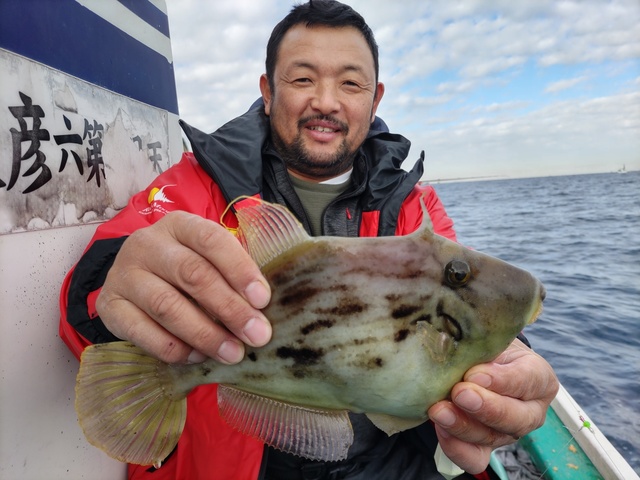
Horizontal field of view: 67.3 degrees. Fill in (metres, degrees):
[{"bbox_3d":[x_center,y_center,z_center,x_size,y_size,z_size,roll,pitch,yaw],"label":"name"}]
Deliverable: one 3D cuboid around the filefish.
[{"bbox_3d":[-0.008,0.059,0.318,0.314,0.178,0.055,-12,2,0],"label":"filefish"}]

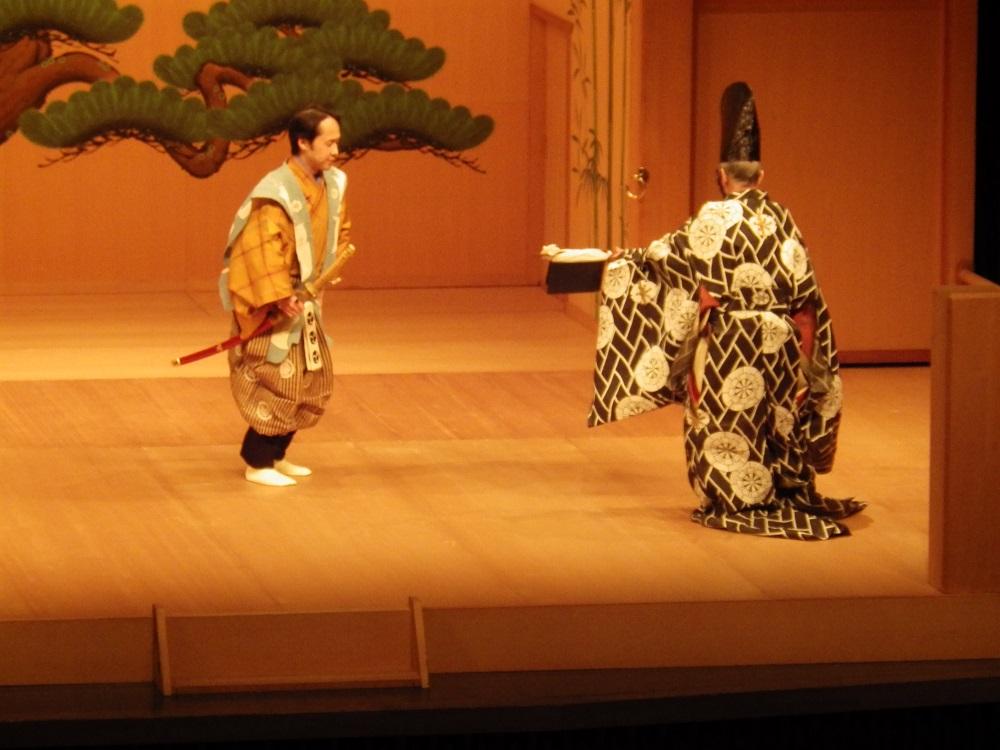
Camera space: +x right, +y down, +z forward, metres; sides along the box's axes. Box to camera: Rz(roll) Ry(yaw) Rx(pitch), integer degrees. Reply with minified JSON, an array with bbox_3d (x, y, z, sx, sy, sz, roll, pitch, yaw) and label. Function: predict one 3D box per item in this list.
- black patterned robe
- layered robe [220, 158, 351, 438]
[{"bbox_3d":[0.951,-0.107,29.350,1.020,1.380,0.880,-3,10,-20],"label":"black patterned robe"},{"bbox_3d":[-0.907,-0.332,30.100,0.480,1.160,0.580,7,11,34],"label":"layered robe"}]

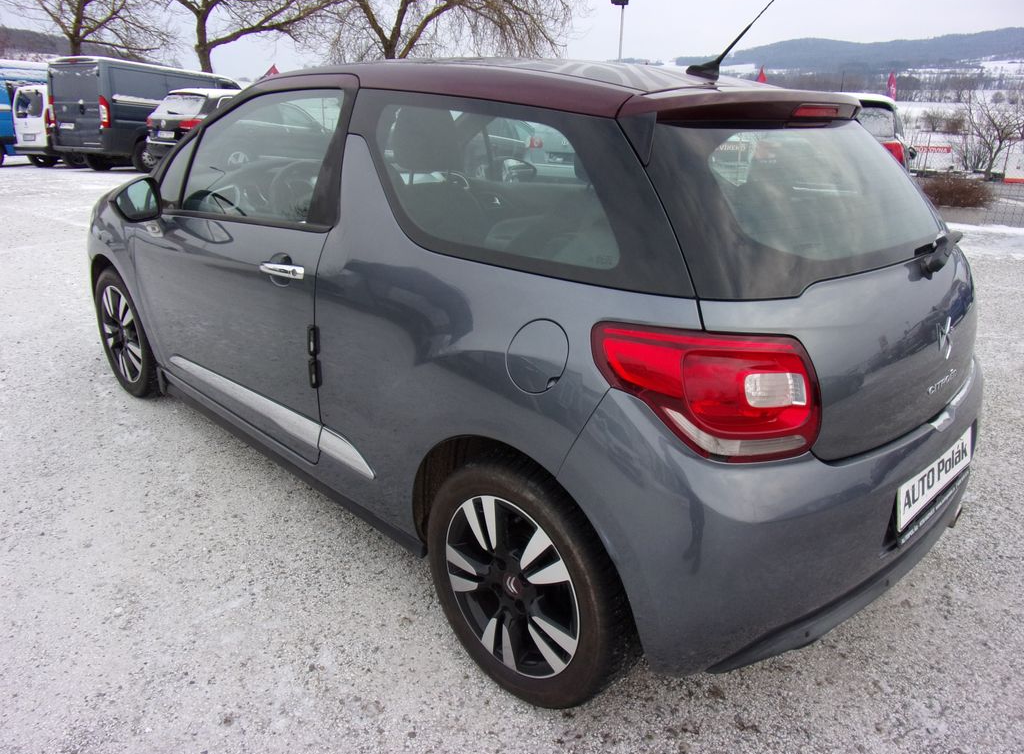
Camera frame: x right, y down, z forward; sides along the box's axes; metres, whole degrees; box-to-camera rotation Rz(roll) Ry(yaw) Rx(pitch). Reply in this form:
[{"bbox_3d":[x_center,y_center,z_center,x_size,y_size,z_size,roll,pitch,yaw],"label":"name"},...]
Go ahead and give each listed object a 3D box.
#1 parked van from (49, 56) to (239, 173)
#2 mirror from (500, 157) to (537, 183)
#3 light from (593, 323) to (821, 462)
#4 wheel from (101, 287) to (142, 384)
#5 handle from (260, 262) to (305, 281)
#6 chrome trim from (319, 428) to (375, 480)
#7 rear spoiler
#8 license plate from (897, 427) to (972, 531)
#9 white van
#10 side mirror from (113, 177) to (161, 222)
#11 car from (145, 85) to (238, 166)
[{"bbox_3d":[-8.016,-6.338,17.309,2.050,2.250,5.200,16,24,31],"label":"parked van"},{"bbox_3d":[0.024,-1.038,3.635,0.190,0.150,0.130,-14,27,-36],"label":"mirror"},{"bbox_3d":[0.386,0.021,1.402,0.360,0.240,0.310,21,27,41],"label":"light"},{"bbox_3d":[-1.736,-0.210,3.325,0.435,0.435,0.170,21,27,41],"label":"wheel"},{"bbox_3d":[-0.626,-0.289,1.930,0.215,0.036,0.045,21,28,40],"label":"handle"},{"bbox_3d":[-0.480,0.214,2.062,0.290,0.080,0.035,21,27,41],"label":"chrome trim"},{"bbox_3d":[0.662,-0.662,1.859,0.270,0.165,1.140,21,27,41],"label":"rear spoiler"},{"bbox_3d":[1.053,0.242,1.754,0.510,0.109,0.020,-18,19,-41],"label":"license plate"},{"bbox_3d":[-10.584,-6.595,18.937,1.810,1.810,4.380,14,22,28],"label":"white van"},{"bbox_3d":[-1.263,-0.608,2.401,0.130,0.150,0.190,17,26,34],"label":"side mirror"},{"bbox_3d":[-5.834,-5.613,16.543,1.820,1.520,4.700,14,22,27],"label":"car"}]

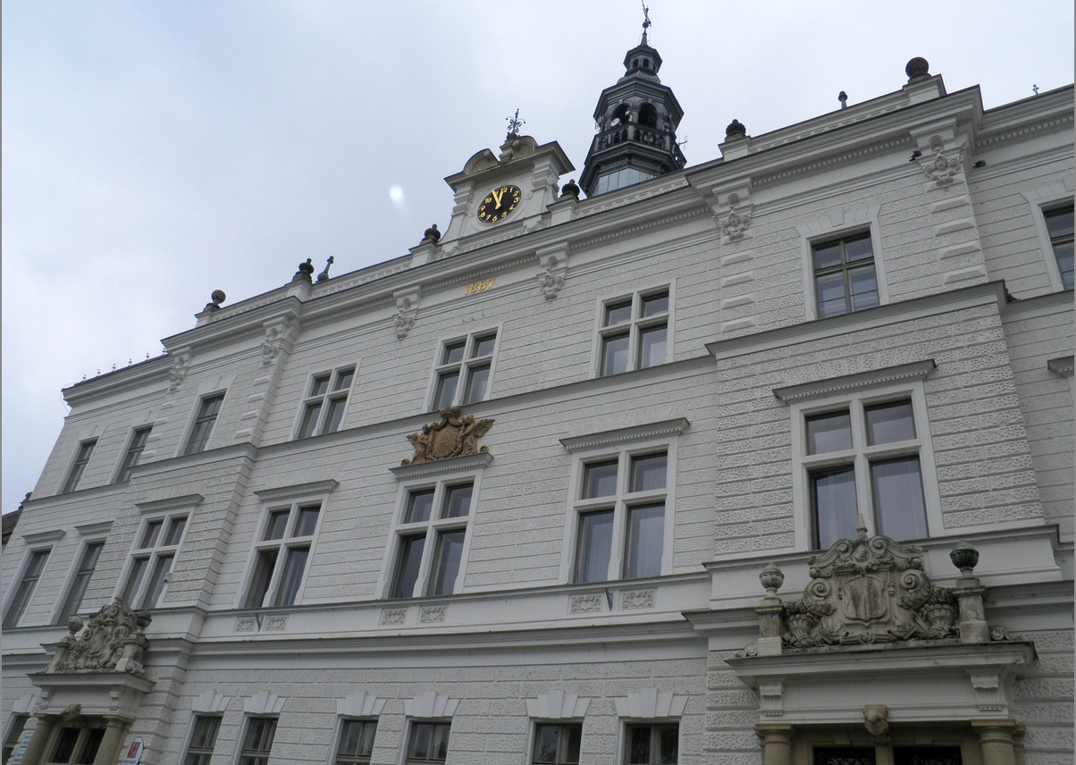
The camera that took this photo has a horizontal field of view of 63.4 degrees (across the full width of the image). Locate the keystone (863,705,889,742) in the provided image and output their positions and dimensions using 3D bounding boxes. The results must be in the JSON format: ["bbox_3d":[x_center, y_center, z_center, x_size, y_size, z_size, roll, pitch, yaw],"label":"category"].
[{"bbox_3d":[4.373,4.388,11.260,0.279,0.399,0.306,-12,-38,28],"label":"keystone"}]

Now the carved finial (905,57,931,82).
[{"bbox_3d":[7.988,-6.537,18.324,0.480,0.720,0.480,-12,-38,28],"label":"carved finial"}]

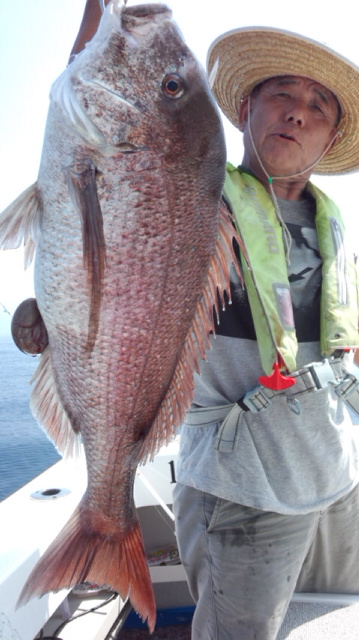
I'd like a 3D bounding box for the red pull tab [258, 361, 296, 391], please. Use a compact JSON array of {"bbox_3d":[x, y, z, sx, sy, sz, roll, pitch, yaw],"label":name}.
[{"bbox_3d":[0.173,0.098,0.840,0.066,0.051,0.014,0,-2,6],"label":"red pull tab"}]

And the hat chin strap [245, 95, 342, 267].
[{"bbox_3d":[0.197,-0.245,0.800,0.160,0.290,0.100,0,-2,7],"label":"hat chin strap"}]

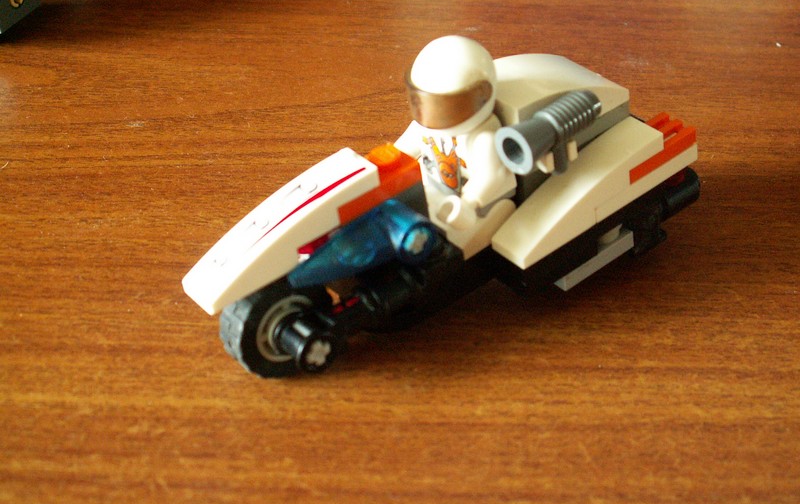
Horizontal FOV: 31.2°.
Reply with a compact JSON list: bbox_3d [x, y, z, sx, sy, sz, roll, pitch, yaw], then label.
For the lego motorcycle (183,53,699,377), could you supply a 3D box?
[{"bbox_3d":[0.008,-0.009,0.237,0.097,0.036,0.032,-23,40,-31],"label":"lego motorcycle"}]

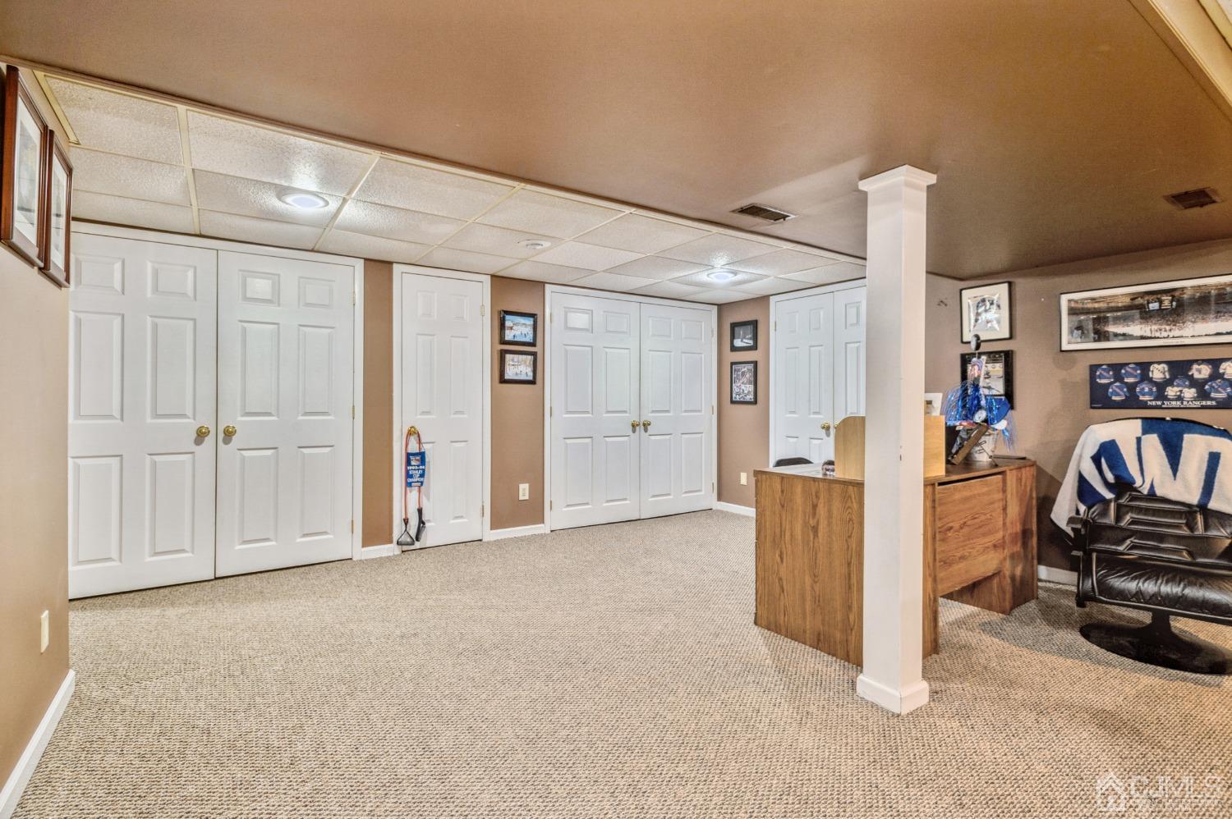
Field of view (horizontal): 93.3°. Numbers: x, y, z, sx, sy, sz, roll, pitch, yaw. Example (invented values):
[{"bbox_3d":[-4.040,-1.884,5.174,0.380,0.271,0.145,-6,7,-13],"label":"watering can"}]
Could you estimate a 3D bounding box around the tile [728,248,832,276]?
[{"bbox_3d":[1.153,-1.042,4.131,0.605,0.020,0.605,0,1,-35],"label":"tile"}]

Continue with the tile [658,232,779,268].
[{"bbox_3d":[0.662,-1.041,3.783,0.607,0.018,0.603,0,1,-34],"label":"tile"}]

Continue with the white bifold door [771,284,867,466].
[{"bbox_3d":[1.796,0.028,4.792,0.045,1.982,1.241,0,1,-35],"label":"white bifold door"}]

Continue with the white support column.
[{"bbox_3d":[1.014,0.109,2.112,0.175,1.892,0.182,0,1,-35],"label":"white support column"}]

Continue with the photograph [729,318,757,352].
[{"bbox_3d":[1.226,-0.706,5.603,0.020,0.284,0.336,0,1,-36],"label":"photograph"}]

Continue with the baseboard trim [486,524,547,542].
[{"bbox_3d":[-0.774,0.977,4.633,0.476,0.080,0.015,0,1,-35],"label":"baseboard trim"}]

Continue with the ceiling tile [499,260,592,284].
[{"bbox_3d":[-0.533,-1.055,4.456,0.600,0.020,0.556,0,1,-35],"label":"ceiling tile"}]

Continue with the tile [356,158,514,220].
[{"bbox_3d":[-0.870,-1.033,2.736,0.607,0.018,0.603,0,1,-34],"label":"tile"}]

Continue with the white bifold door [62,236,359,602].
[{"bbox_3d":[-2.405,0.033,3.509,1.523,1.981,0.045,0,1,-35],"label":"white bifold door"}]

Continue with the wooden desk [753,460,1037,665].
[{"bbox_3d":[1.445,0.644,2.909,1.494,0.735,0.662,0,1,-37],"label":"wooden desk"}]

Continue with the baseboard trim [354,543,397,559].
[{"bbox_3d":[-1.656,0.995,4.049,0.229,0.080,0.014,0,1,-34],"label":"baseboard trim"}]

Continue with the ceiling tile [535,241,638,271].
[{"bbox_3d":[-0.205,-1.042,3.939,0.605,0.020,0.605,0,1,-35],"label":"ceiling tile"}]

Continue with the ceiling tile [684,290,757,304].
[{"bbox_3d":[0.974,-1.055,5.431,0.507,0.018,0.511,0,1,-34],"label":"ceiling tile"}]

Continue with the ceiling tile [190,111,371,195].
[{"bbox_3d":[-1.385,-1.036,2.411,0.600,0.020,0.590,0,1,-35],"label":"ceiling tile"}]

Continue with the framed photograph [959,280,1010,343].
[{"bbox_3d":[2.434,-0.633,3.837,0.025,0.365,0.302,0,1,-35],"label":"framed photograph"}]

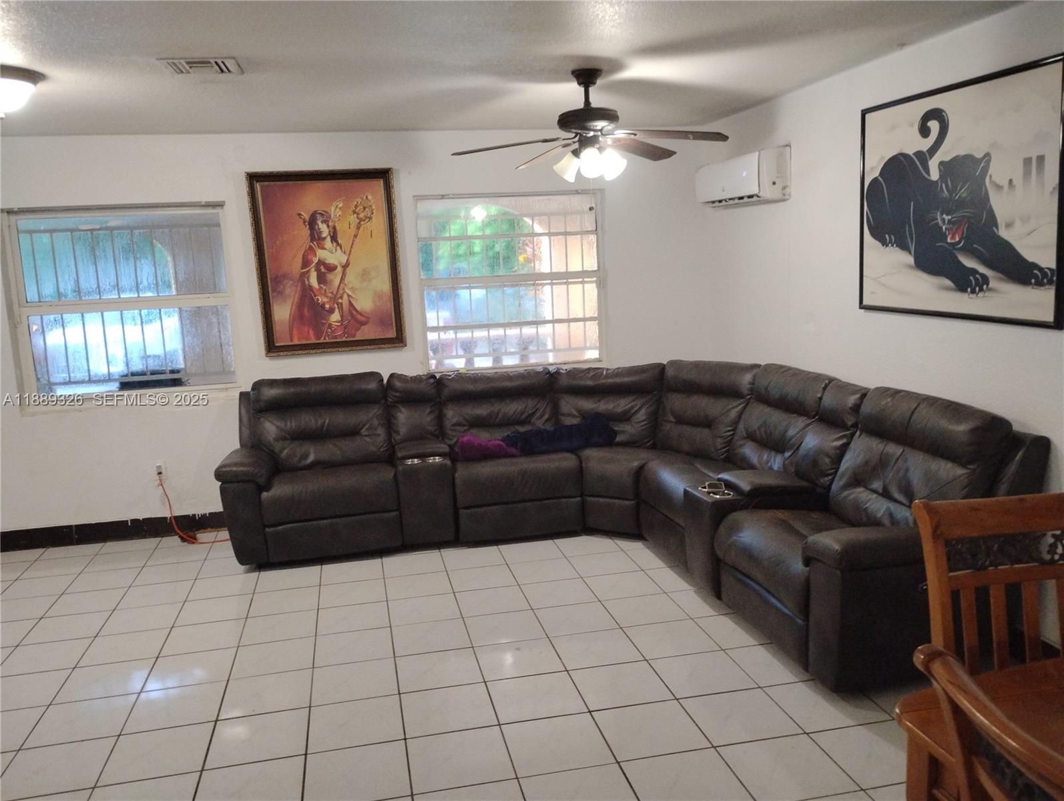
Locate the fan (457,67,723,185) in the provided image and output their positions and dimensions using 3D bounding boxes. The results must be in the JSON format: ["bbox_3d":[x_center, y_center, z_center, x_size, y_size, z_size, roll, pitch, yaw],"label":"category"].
[{"bbox_3d":[0.269,-1.299,4.089,1.300,0.510,1.300,-4,9,-12],"label":"fan"}]

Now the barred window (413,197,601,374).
[{"bbox_3d":[-0.130,-0.788,5.765,1.235,1.145,0.090,-4,9,-12],"label":"barred window"}]

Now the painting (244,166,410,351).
[{"bbox_3d":[-1.285,-0.873,5.455,0.885,1.140,0.045,-4,9,-12],"label":"painting"}]

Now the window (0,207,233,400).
[{"bbox_3d":[-2.470,-0.611,5.284,1.220,1.130,0.090,-4,9,-12],"label":"window"}]

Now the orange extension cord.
[{"bbox_3d":[-2.118,0.672,5.373,0.430,0.400,0.280,-4,9,-12],"label":"orange extension cord"}]

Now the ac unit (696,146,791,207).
[{"bbox_3d":[1.255,-1.318,5.192,0.200,0.295,0.860,-5,9,-13],"label":"ac unit"}]

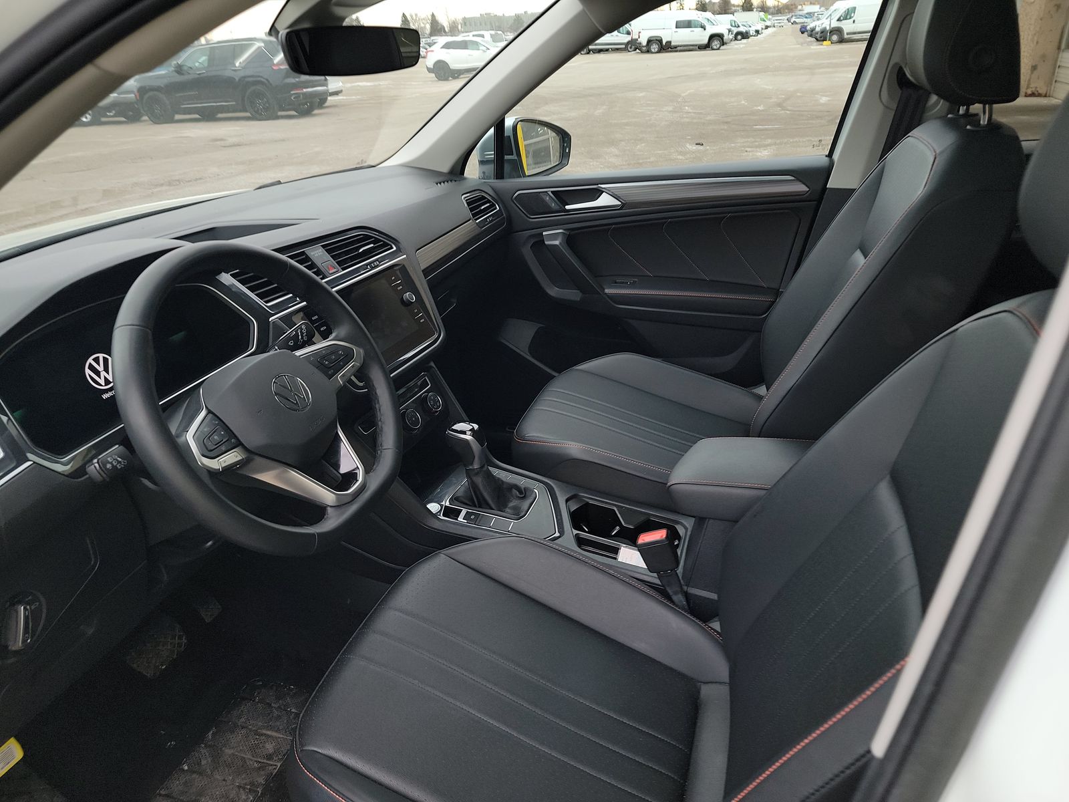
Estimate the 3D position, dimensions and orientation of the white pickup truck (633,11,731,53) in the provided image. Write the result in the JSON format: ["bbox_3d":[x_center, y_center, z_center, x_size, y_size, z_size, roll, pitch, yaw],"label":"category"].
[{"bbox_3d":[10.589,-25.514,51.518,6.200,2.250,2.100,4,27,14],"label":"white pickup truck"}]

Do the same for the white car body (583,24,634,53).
[{"bbox_3d":[6.032,-29.635,60.285,5.900,2.350,2.050,2,27,11],"label":"white car body"}]

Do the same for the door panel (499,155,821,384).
[{"bbox_3d":[0.241,-0.244,1.777,0.840,0.630,0.160,5,27,17],"label":"door panel"}]

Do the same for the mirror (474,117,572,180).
[{"bbox_3d":[-0.040,-0.651,1.936,0.170,0.170,0.230,16,32,34],"label":"mirror"}]

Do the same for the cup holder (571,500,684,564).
[{"bbox_3d":[0.138,0.231,1.185,0.215,0.075,0.155,5,27,17],"label":"cup holder"}]

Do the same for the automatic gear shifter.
[{"bbox_3d":[-0.064,0.097,1.216,0.160,0.150,0.115,5,27,17],"label":"automatic gear shifter"}]

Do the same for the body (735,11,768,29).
[{"bbox_3d":[48.016,-83.867,163.587,7.800,3.300,2.300,4,27,14],"label":"body"}]

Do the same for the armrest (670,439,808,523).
[{"bbox_3d":[0.367,0.116,1.089,0.320,0.085,0.180,5,27,17],"label":"armrest"}]

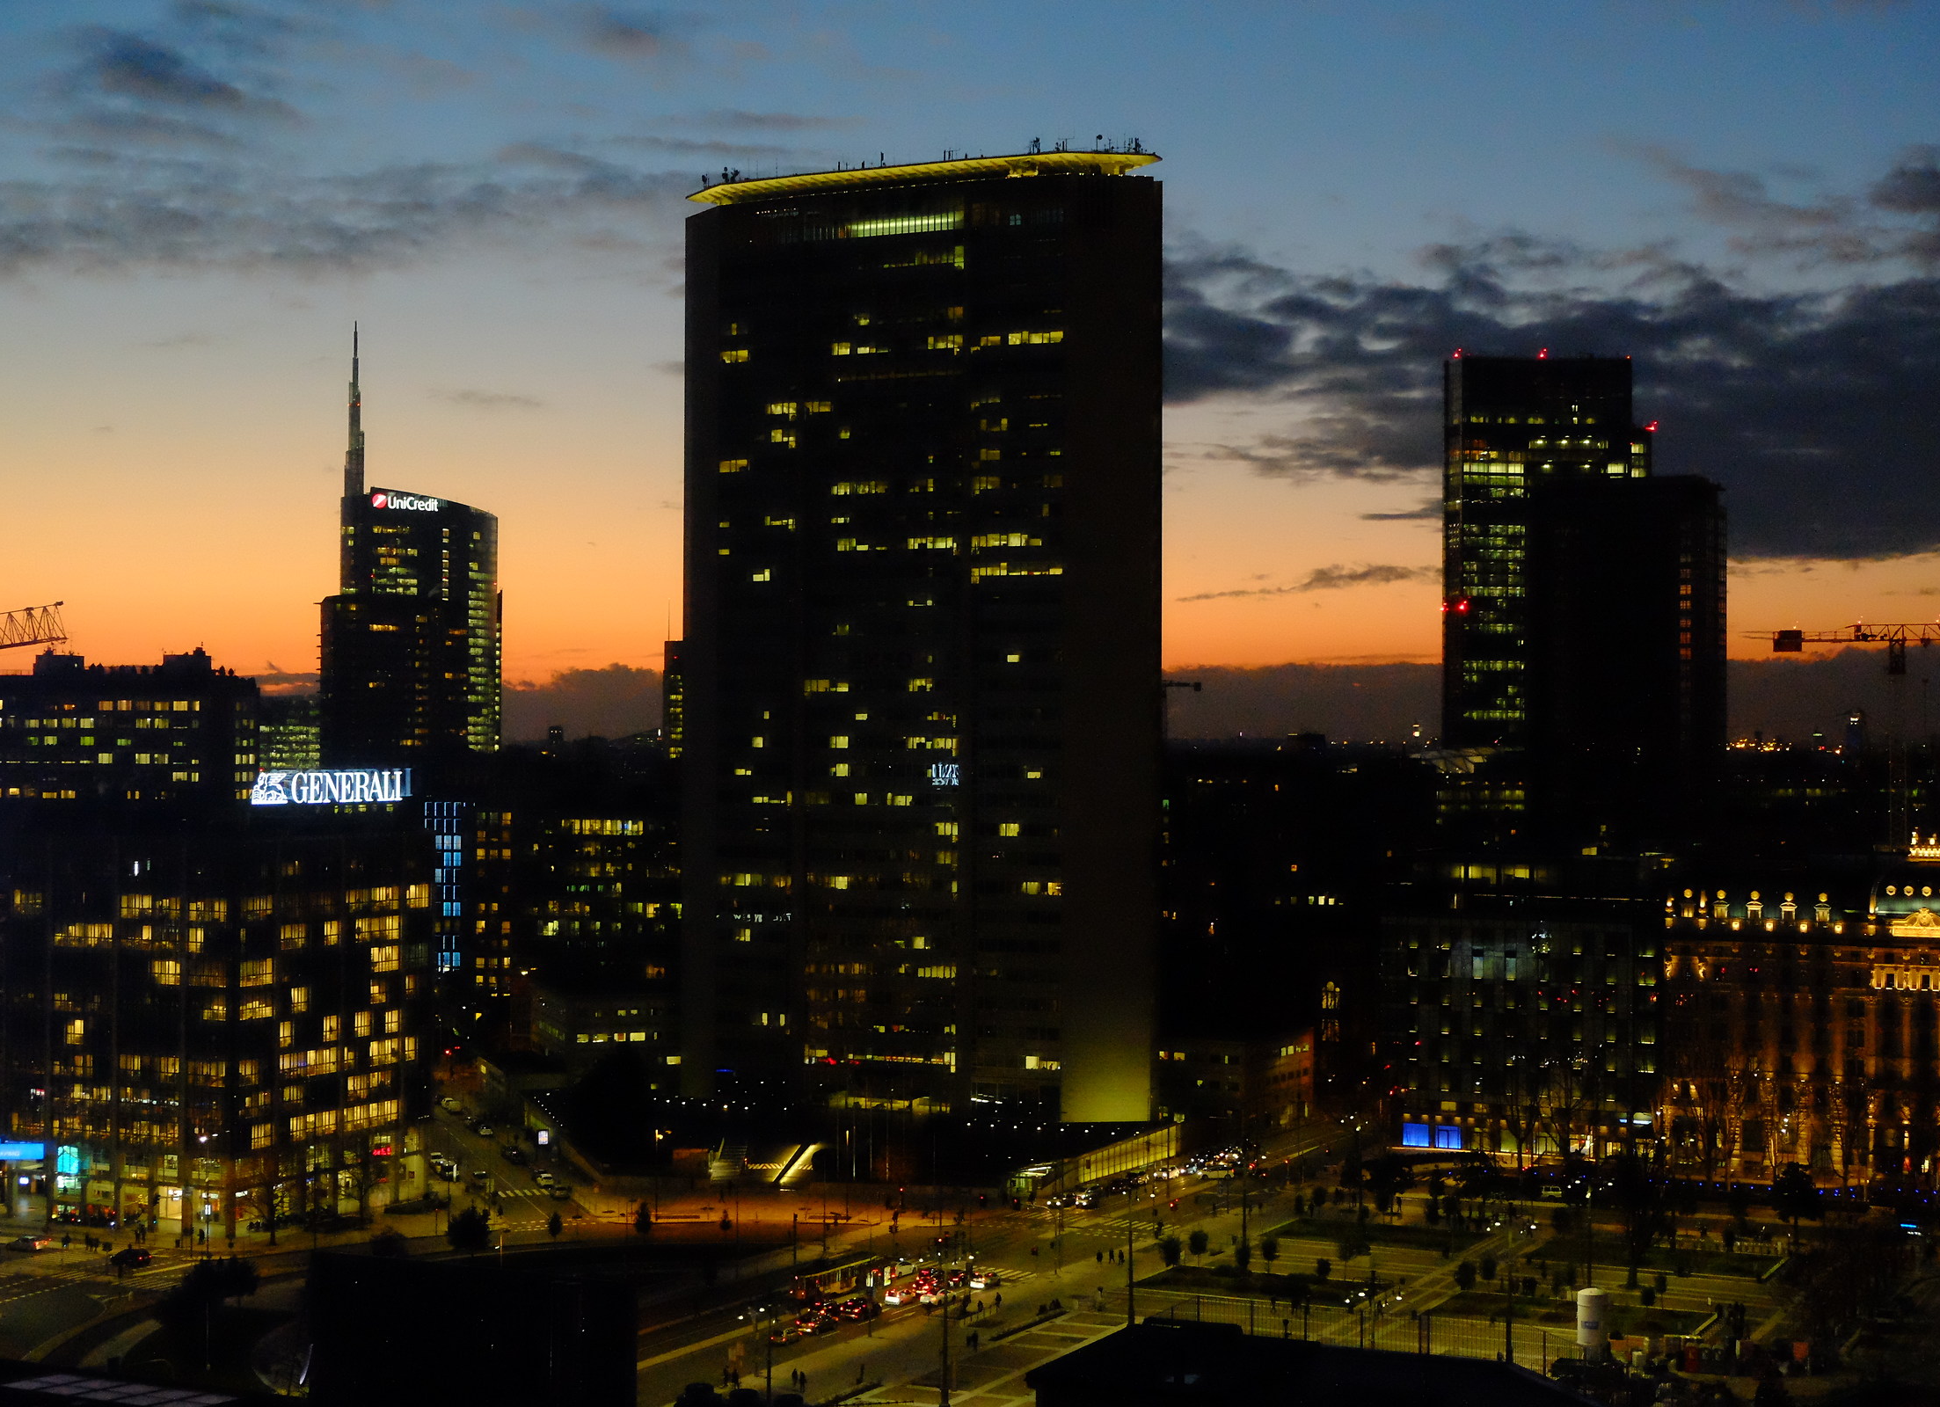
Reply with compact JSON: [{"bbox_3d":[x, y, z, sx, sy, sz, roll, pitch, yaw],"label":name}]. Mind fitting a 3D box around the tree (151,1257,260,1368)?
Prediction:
[{"bbox_3d":[-66.060,51.810,248.000,8.900,9.300,8.700,0,0,0],"label":"tree"}]

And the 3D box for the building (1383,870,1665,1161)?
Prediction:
[{"bbox_3d":[75.460,40.250,376.130,35.500,35.500,24.000,0,0,27],"label":"building"}]

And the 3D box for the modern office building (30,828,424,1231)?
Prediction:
[{"bbox_3d":[-79.719,33.698,312.398,26.400,41.500,38.400,0,-1,21],"label":"modern office building"}]

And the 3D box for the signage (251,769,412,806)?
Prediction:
[{"bbox_3d":[-69.163,9.048,311.464,0.800,3.469,29.651,0,-1,21],"label":"signage"}]

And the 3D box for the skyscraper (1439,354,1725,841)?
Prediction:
[{"bbox_3d":[167.800,-17.670,790.000,70.000,158.000,42.000,0,0,3],"label":"skyscraper"}]

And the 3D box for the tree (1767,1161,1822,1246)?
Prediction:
[{"bbox_3d":[82.595,50.374,287.190,5.439,8.904,5.439,0,-1,0],"label":"tree"}]

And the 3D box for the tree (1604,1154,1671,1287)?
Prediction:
[{"bbox_3d":[61.915,48.061,266.616,6.120,12.857,6.120,0,-1,0],"label":"tree"}]

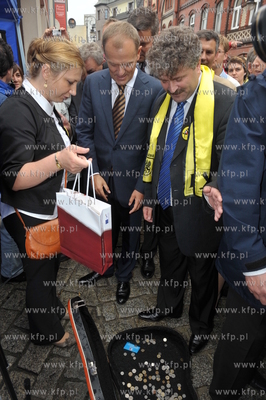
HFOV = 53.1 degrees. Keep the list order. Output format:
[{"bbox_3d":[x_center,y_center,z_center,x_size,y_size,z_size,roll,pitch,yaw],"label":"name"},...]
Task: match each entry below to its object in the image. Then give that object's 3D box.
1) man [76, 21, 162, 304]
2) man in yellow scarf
[{"bbox_3d":[-0.107,-0.091,1.723,0.570,1.770,0.460,4,22,6],"label":"man"},{"bbox_3d":[0.289,0.040,1.478,0.580,1.740,0.520,17,26,32],"label":"man in yellow scarf"}]

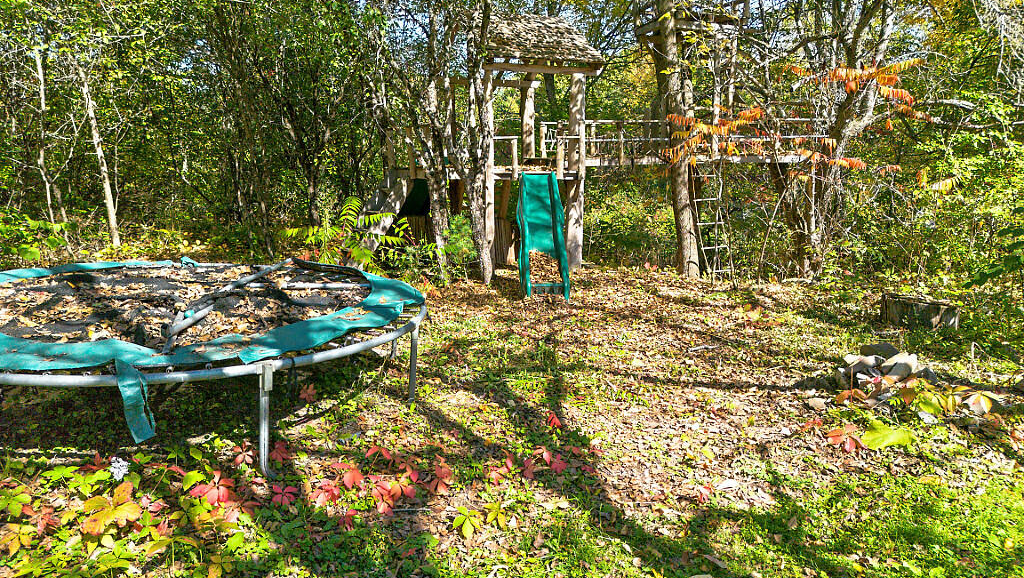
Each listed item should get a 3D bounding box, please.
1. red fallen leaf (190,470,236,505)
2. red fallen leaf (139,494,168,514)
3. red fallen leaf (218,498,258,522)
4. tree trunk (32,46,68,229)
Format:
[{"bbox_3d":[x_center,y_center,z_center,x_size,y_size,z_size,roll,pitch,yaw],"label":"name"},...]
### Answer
[{"bbox_3d":[-1.513,1.006,3.599,0.222,0.099,0.210,-6,15,-24],"label":"red fallen leaf"},{"bbox_3d":[-2.424,1.451,4.801,0.197,0.070,0.150,-7,15,-28],"label":"red fallen leaf"},{"bbox_3d":[-1.315,1.060,3.414,0.183,0.067,0.118,-6,14,-22],"label":"red fallen leaf"},{"bbox_3d":[-9.050,-2.799,13.809,0.300,3.681,0.270,1,13,0],"label":"tree trunk"}]

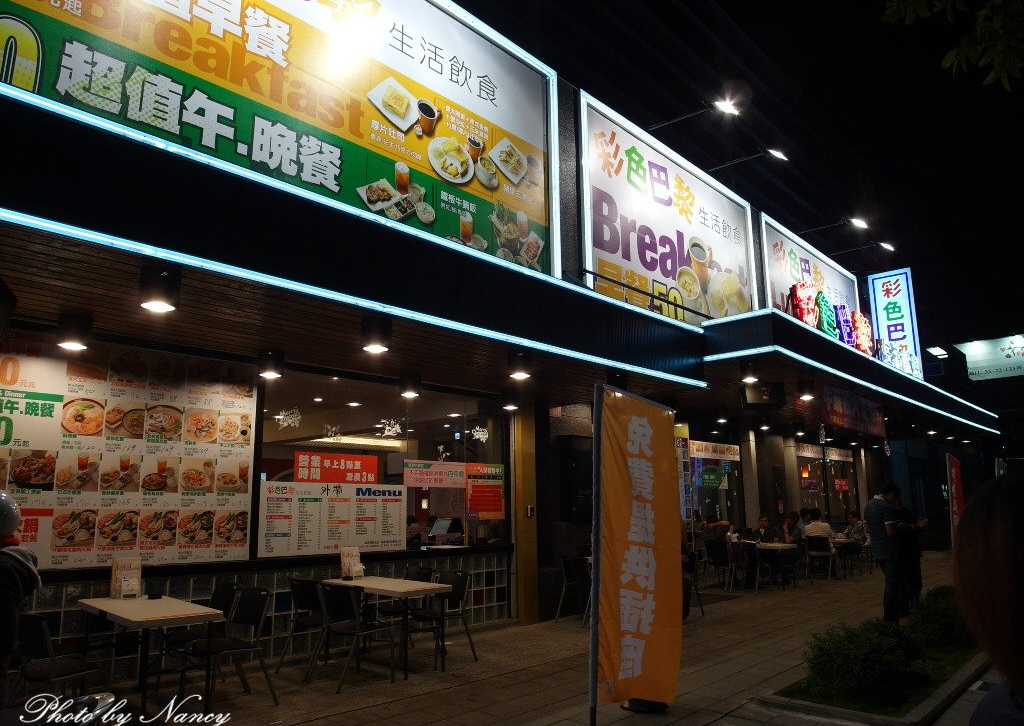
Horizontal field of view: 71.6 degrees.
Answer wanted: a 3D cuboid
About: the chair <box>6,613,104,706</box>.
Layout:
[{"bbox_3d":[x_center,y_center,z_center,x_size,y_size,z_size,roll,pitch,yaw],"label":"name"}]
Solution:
[{"bbox_3d":[-2.879,1.959,4.463,0.530,0.800,0.550,-9,-15,36],"label":"chair"}]

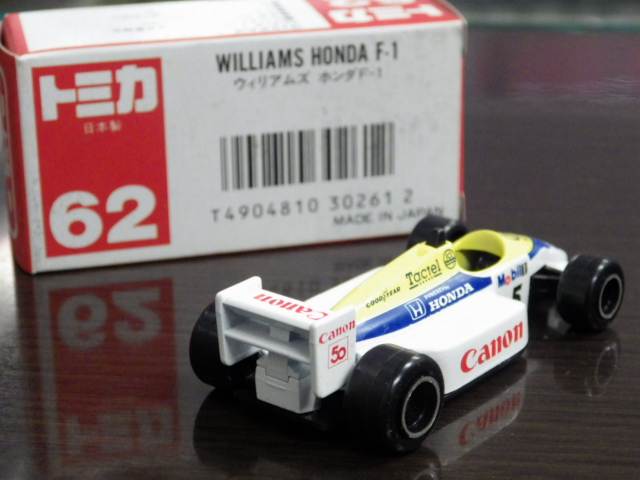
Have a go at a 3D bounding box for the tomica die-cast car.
[{"bbox_3d":[0.017,0.008,0.242,0.037,0.019,0.076,14,24,37],"label":"tomica die-cast car"}]

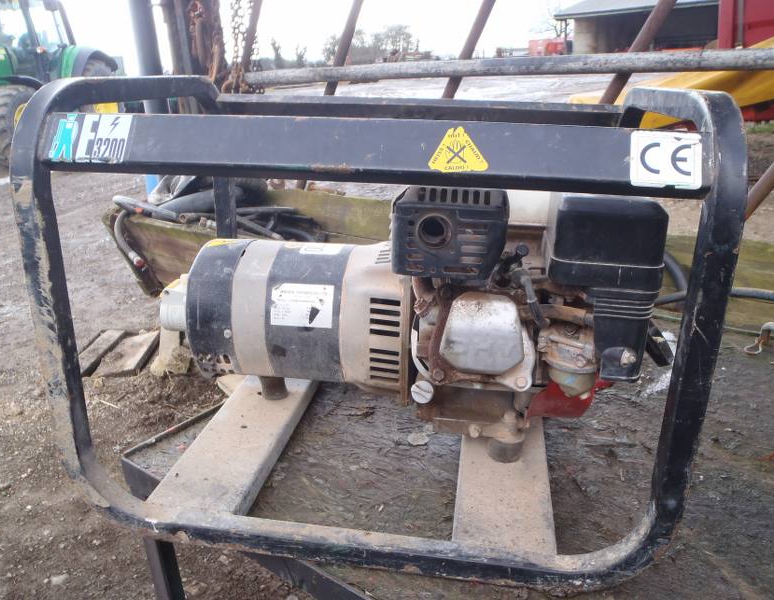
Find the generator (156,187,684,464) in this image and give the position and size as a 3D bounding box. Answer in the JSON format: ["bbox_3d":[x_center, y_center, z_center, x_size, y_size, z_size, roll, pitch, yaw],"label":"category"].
[{"bbox_3d":[0.008,-0.007,0.789,0.570,0.360,0.345,4,21,9],"label":"generator"}]

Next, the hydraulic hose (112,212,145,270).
[{"bbox_3d":[-0.585,-0.135,1.470,0.075,0.145,0.065,-3,20,0],"label":"hydraulic hose"}]

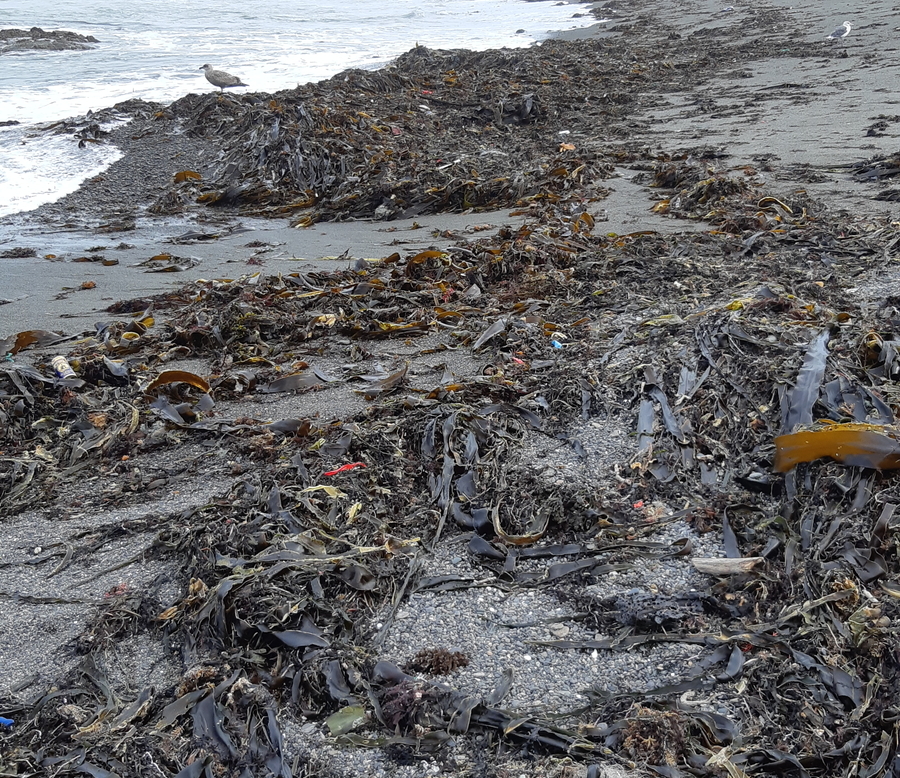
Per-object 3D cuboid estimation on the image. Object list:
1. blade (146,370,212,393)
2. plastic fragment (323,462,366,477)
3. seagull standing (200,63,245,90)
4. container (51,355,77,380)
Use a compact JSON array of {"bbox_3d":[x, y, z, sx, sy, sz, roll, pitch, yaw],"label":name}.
[{"bbox_3d":[-0.999,-0.027,3.308,0.235,0.070,0.060,-3,26,-8],"label":"blade"},{"bbox_3d":[-0.327,0.250,2.797,0.145,0.022,0.035,-9,28,-20],"label":"plastic fragment"},{"bbox_3d":[-2.440,-3.358,9.699,0.530,0.300,0.170,0,26,-2],"label":"seagull standing"},{"bbox_3d":[-1.463,-0.081,3.413,0.066,0.066,0.105,-26,66,-21],"label":"container"}]

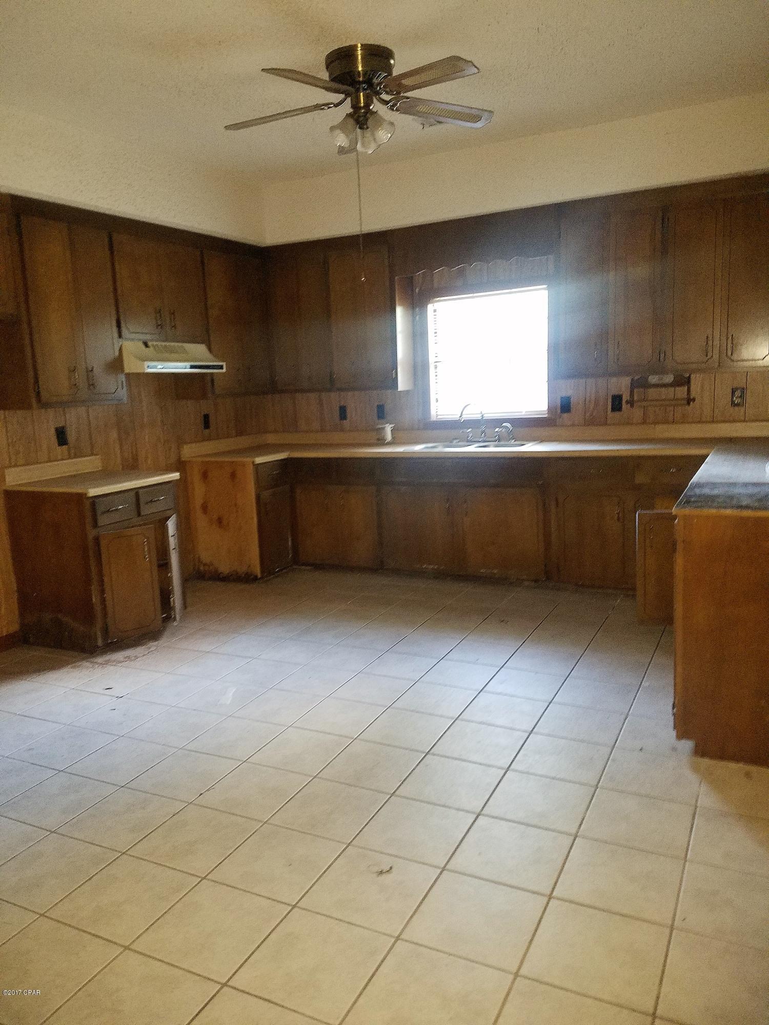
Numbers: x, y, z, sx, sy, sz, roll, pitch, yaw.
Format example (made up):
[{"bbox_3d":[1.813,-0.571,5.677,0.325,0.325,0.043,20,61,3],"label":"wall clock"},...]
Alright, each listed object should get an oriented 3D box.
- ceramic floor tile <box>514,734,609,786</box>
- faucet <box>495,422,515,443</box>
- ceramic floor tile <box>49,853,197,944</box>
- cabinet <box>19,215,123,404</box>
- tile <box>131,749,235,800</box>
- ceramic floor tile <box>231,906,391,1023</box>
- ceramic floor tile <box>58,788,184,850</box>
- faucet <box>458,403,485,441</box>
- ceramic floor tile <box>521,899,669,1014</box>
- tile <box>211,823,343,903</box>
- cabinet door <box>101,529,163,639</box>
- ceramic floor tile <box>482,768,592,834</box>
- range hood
[{"bbox_3d":[0.655,0.911,2.830,0.303,0.010,0.303,2,10,26],"label":"ceramic floor tile"},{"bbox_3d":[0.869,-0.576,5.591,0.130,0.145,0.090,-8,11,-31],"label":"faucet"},{"bbox_3d":[-0.724,1.078,2.149,0.302,0.010,0.302,2,11,26],"label":"ceramic floor tile"},{"bbox_3d":[-1.904,-1.138,4.487,0.310,1.030,0.650,2,11,26],"label":"cabinet"},{"bbox_3d":[-0.731,0.966,2.828,0.303,0.010,0.303,2,10,26],"label":"tile"},{"bbox_3d":[-0.170,1.101,1.877,0.302,0.010,0.302,2,11,26],"label":"ceramic floor tile"},{"bbox_3d":[-0.866,1.016,2.557,0.302,0.010,0.302,2,11,26],"label":"ceramic floor tile"},{"bbox_3d":[0.646,-0.632,5.527,0.200,0.267,0.050,-10,12,-36],"label":"faucet"},{"bbox_3d":[0.521,1.074,1.880,0.305,0.010,0.305,2,11,26],"label":"ceramic floor tile"},{"bbox_3d":[-0.314,1.042,2.295,0.305,0.010,0.305,2,11,26],"label":"tile"},{"bbox_3d":[-1.450,0.400,4.405,0.022,0.619,0.322,6,13,44],"label":"cabinet door"},{"bbox_3d":[0.515,0.959,2.553,0.306,0.010,0.304,2,11,26],"label":"ceramic floor tile"},{"bbox_3d":[-1.488,-1.012,5.085,0.470,0.195,0.772,2,10,26],"label":"range hood"}]

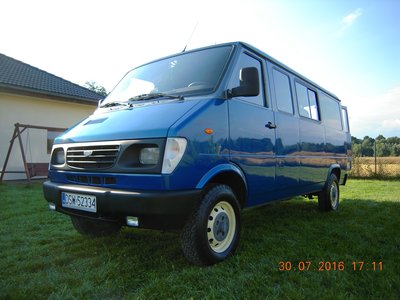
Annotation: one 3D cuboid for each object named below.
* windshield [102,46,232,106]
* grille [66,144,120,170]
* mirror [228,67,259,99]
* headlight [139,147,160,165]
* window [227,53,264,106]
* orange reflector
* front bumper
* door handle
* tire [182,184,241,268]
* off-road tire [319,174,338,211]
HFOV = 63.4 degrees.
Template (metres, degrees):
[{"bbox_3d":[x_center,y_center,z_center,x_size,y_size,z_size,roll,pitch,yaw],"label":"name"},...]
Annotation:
[{"bbox_3d":[-0.426,-0.783,3.454,1.600,0.630,0.120,-1,-37,37],"label":"windshield"},{"bbox_3d":[-0.919,0.059,2.784,0.770,0.210,0.070,-1,-2,37],"label":"grille"},{"bbox_3d":[0.378,-0.561,2.762,0.280,0.250,0.130,-1,-2,37],"label":"mirror"},{"bbox_3d":[-0.372,0.040,2.495,0.200,0.140,0.090,-1,-2,37],"label":"headlight"},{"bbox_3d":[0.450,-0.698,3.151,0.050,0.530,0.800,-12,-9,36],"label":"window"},{"bbox_3d":[0.079,-0.147,2.549,0.030,0.048,0.110,-1,-2,37],"label":"orange reflector"},{"bbox_3d":[-0.854,0.433,2.860,1.880,0.310,0.420,-1,-2,37],"label":"front bumper"},{"bbox_3d":[0.751,-0.257,3.423,0.050,0.055,0.200,-1,-2,37],"label":"door handle"},{"bbox_3d":[0.125,0.662,2.839,0.210,0.690,0.690,-1,-2,37],"label":"tire"},{"bbox_3d":[2.204,0.749,5.526,0.210,0.690,0.690,-1,-2,37],"label":"off-road tire"}]

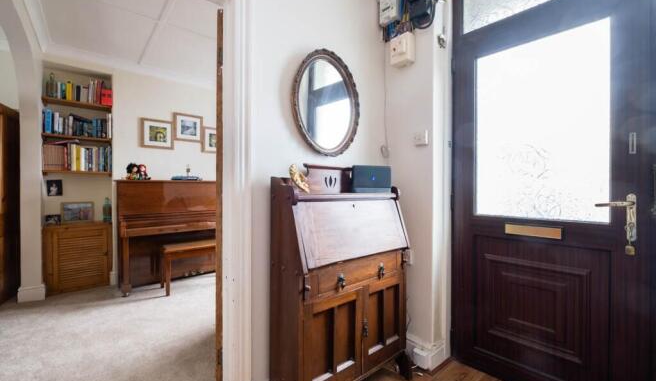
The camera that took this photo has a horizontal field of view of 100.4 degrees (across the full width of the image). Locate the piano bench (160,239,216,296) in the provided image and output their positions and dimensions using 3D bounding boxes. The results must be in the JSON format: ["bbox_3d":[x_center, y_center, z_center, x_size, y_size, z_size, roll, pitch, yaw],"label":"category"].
[{"bbox_3d":[-1.515,0.860,3.221,0.770,0.500,0.360,0,0,-41],"label":"piano bench"}]

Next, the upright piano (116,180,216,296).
[{"bbox_3d":[-1.770,0.505,3.530,1.510,1.210,0.570,0,0,-41],"label":"upright piano"}]

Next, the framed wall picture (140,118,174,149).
[{"bbox_3d":[-2.197,-0.715,3.523,0.363,0.356,0.020,0,0,-41],"label":"framed wall picture"}]

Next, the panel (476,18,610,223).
[{"bbox_3d":[1.140,-0.332,1.510,0.025,0.979,0.586,0,0,-44],"label":"panel"}]

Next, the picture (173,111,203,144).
[{"bbox_3d":[-1.921,-0.856,3.763,0.367,0.363,0.020,0,0,-41],"label":"picture"}]

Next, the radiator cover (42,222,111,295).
[{"bbox_3d":[-2.848,0.750,3.143,0.555,0.720,0.360,0,0,-41],"label":"radiator cover"}]

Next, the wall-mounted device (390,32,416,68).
[{"bbox_3d":[0.495,-0.916,1.802,0.085,0.165,0.129,0,0,-44],"label":"wall-mounted device"}]

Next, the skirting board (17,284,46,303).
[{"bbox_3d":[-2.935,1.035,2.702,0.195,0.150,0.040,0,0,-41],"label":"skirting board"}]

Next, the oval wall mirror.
[{"bbox_3d":[0.012,-0.482,1.531,0.494,0.586,0.040,0,0,-42],"label":"oval wall mirror"}]

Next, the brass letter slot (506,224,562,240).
[{"bbox_3d":[1.115,0.222,1.492,0.015,0.058,0.249,0,0,-44],"label":"brass letter slot"}]

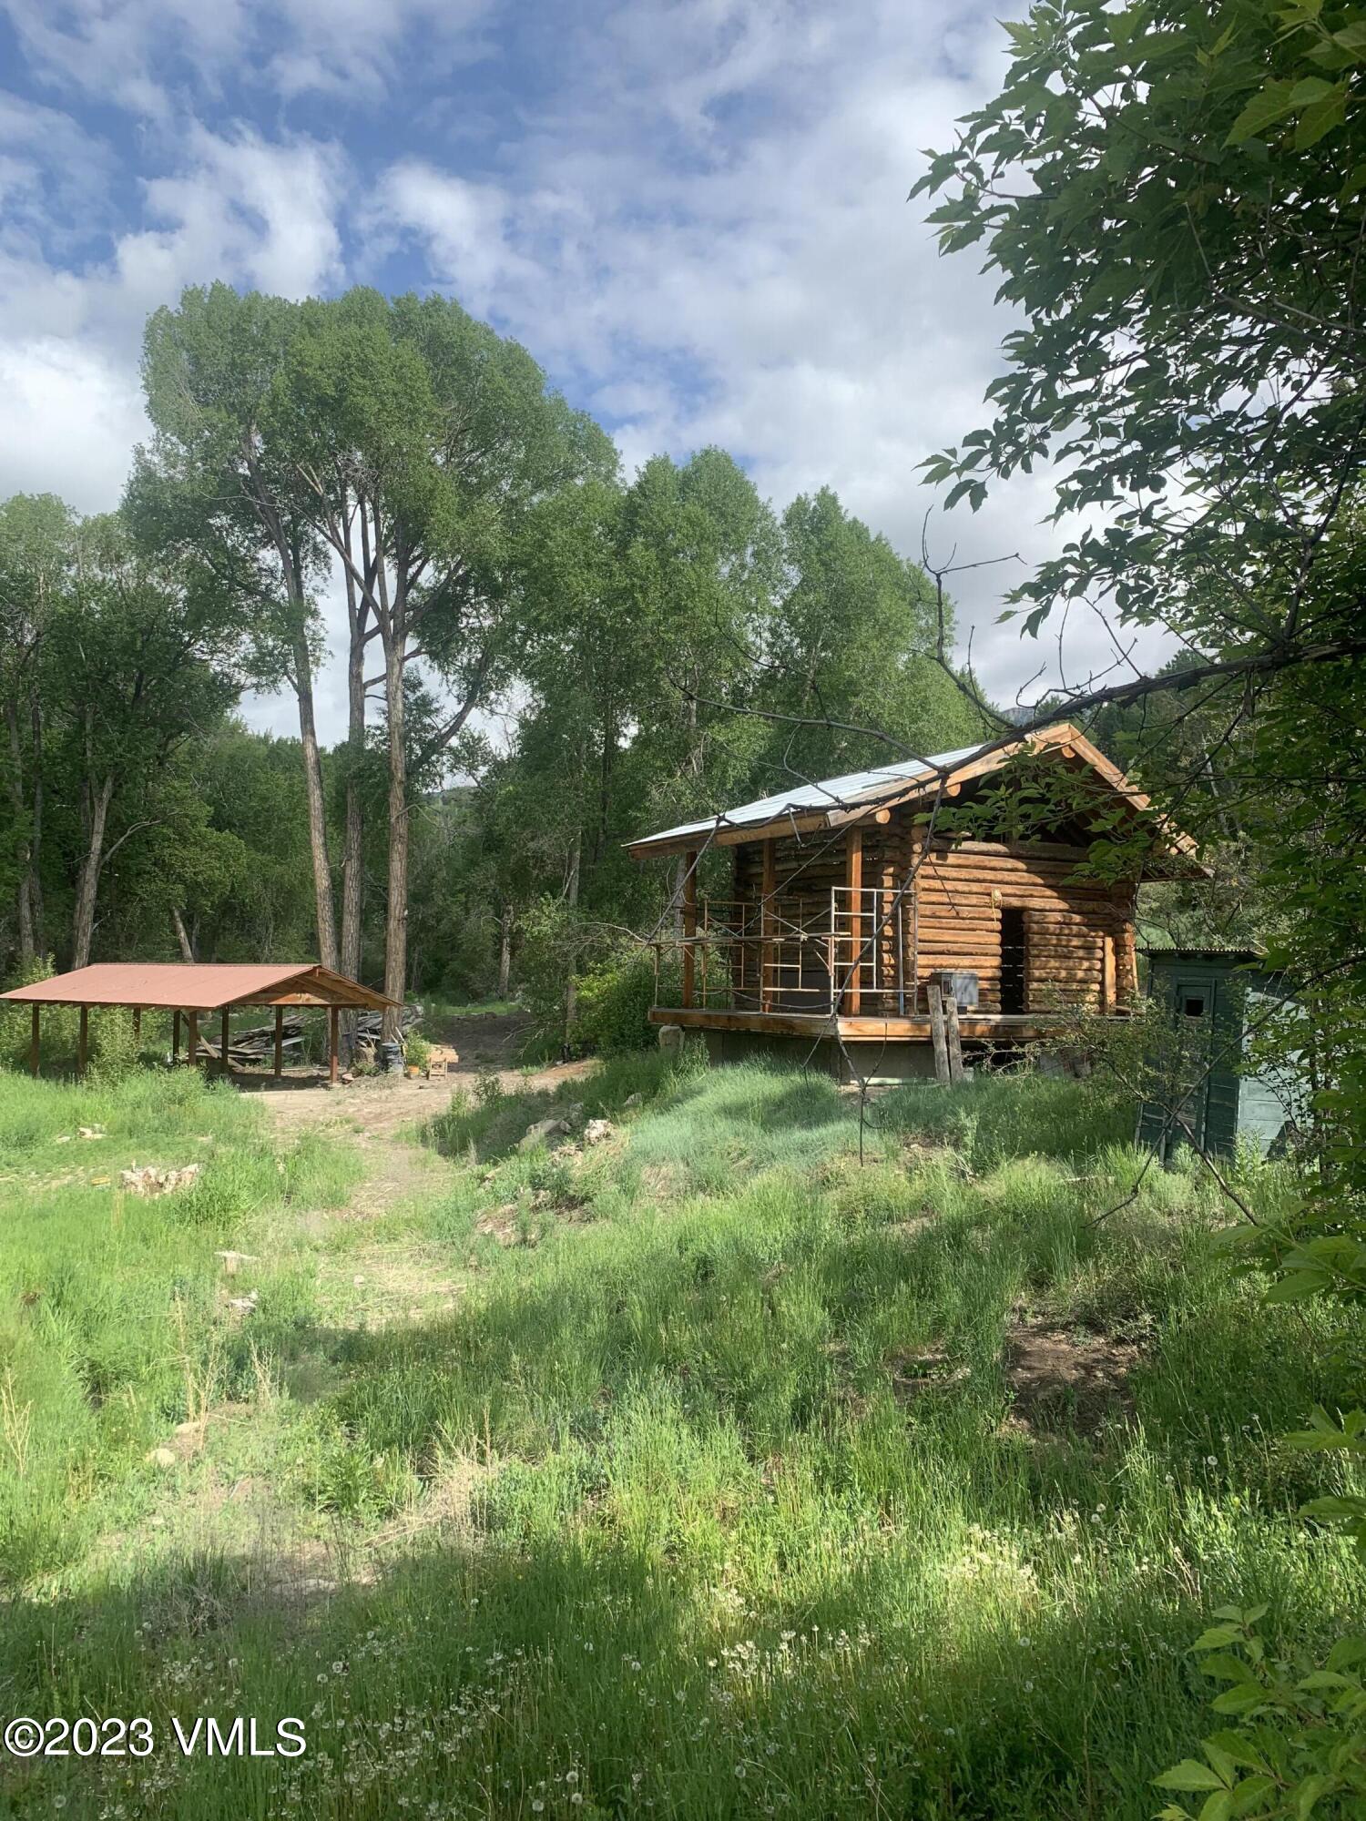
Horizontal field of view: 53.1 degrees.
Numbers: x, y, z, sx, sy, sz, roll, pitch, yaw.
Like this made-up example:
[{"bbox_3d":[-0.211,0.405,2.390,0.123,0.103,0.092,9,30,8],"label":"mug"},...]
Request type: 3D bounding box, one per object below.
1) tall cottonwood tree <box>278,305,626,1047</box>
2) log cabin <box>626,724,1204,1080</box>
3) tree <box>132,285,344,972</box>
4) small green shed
[{"bbox_3d":[-7.564,-7.612,44.903,10.400,25.260,10.000,1,-3,0],"label":"tall cottonwood tree"},{"bbox_3d":[4.181,-0.130,26.121,8.100,6.000,7.000,2,-3,-29],"label":"log cabin"},{"bbox_3d":[-14.288,-7.843,45.411,7.200,25.830,7.600,1,-3,0],"label":"tree"},{"bbox_3d":[5.828,1.570,14.946,1.250,2.300,1.320,2,-3,-32],"label":"small green shed"}]

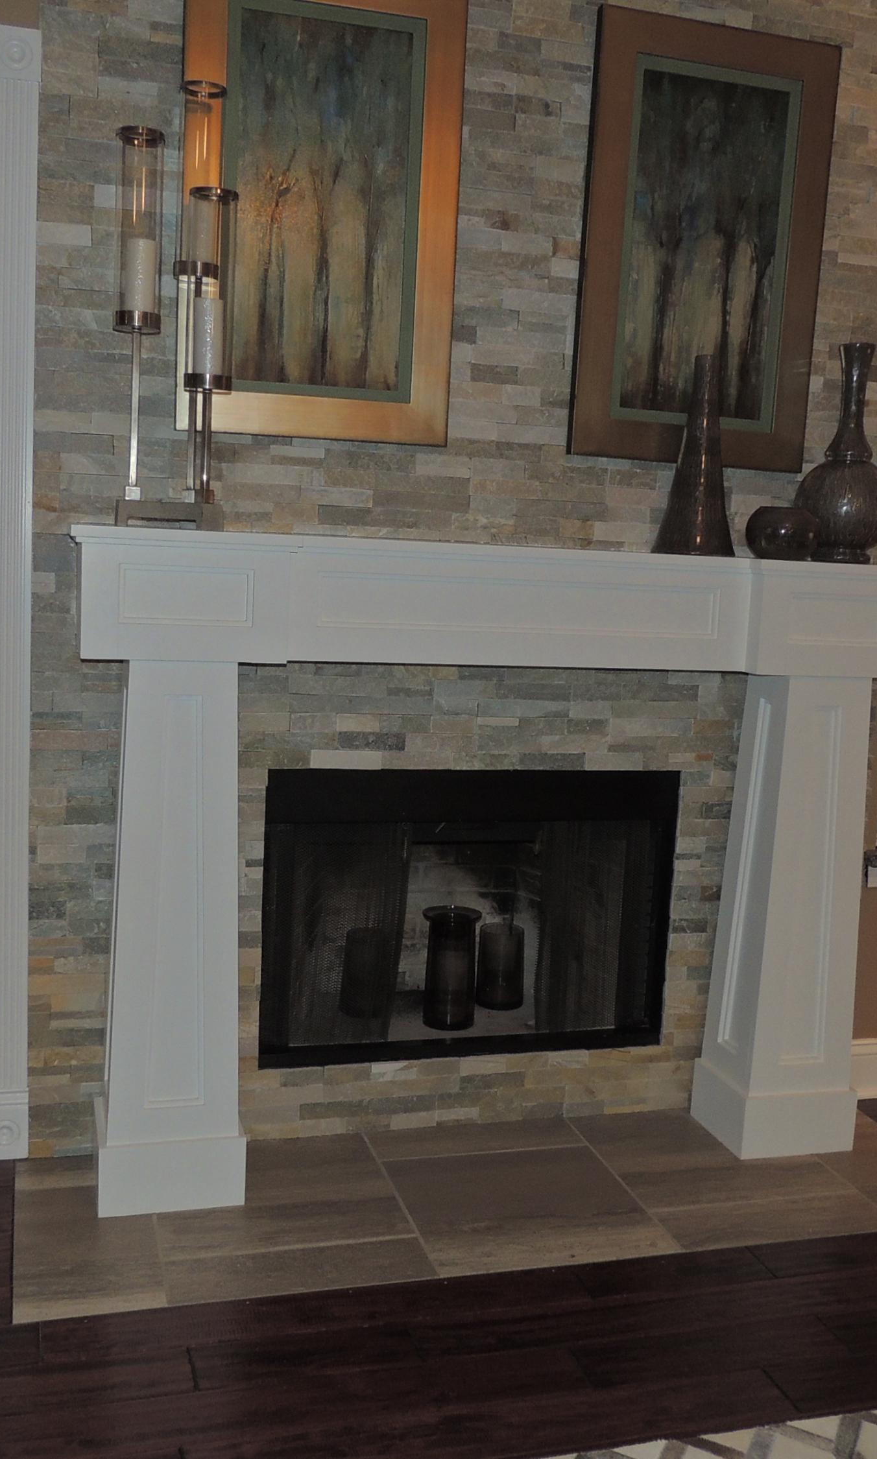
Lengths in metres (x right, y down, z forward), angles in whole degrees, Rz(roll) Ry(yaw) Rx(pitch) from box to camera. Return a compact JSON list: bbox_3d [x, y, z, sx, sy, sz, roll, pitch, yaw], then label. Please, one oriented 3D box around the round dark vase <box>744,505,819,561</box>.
[{"bbox_3d":[0.692,-0.392,2.718,0.147,0.109,0.147,1,7,-16],"label":"round dark vase"}]

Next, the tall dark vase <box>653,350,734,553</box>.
[{"bbox_3d":[0.525,-0.546,2.712,0.160,0.399,0.160,1,7,-16],"label":"tall dark vase"}]

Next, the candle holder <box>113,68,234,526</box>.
[{"bbox_3d":[-0.469,-0.751,2.384,0.206,0.790,0.177,1,7,-16],"label":"candle holder"}]

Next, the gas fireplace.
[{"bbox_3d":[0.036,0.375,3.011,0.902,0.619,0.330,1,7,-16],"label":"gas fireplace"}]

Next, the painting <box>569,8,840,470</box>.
[{"bbox_3d":[0.551,-0.990,2.793,0.532,0.869,0.030,1,7,-16],"label":"painting"}]

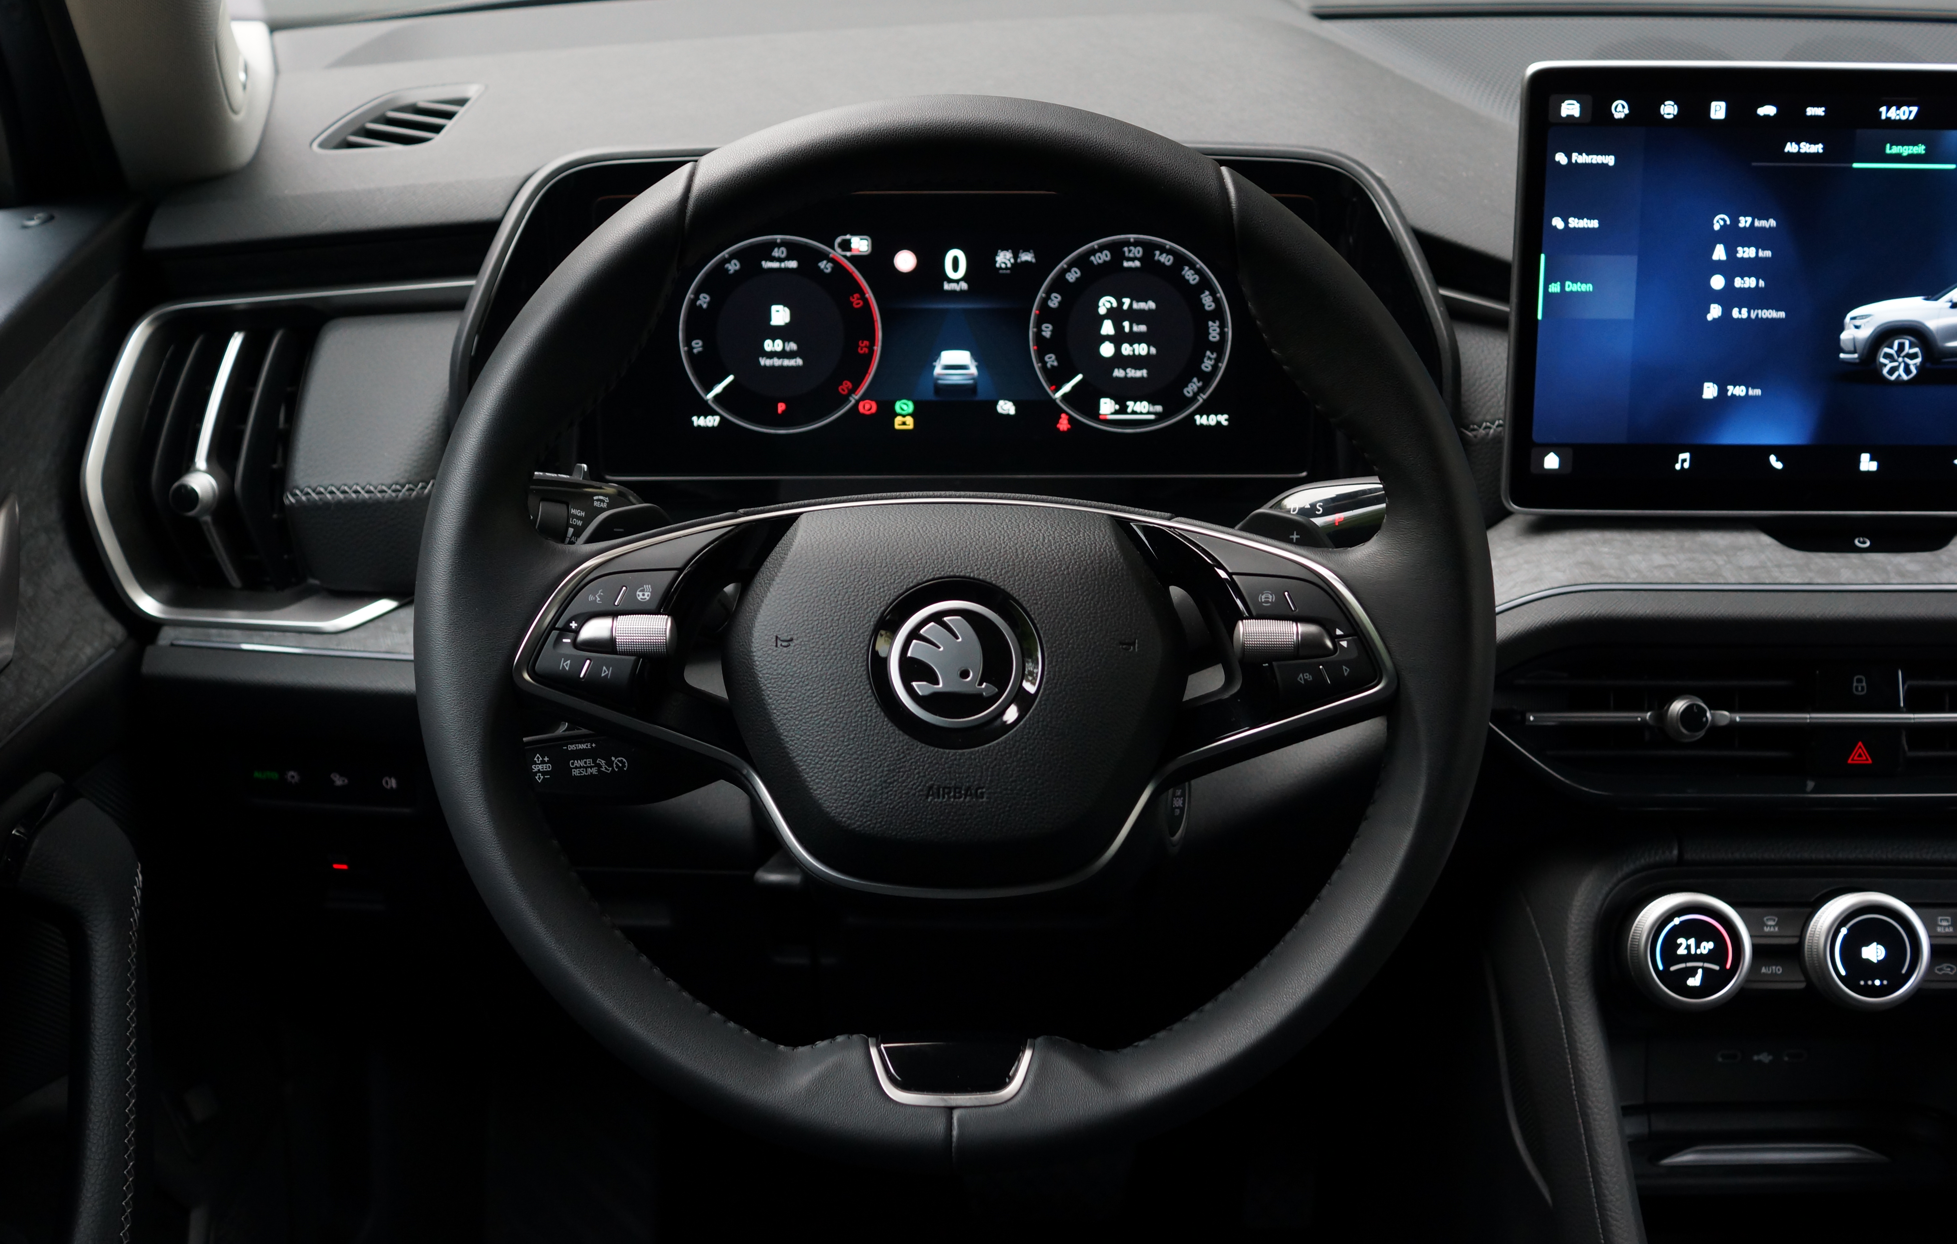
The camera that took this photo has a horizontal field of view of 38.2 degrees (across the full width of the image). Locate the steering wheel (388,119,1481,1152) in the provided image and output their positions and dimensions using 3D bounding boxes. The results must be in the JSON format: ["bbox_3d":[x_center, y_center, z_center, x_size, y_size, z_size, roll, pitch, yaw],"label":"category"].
[{"bbox_3d":[-0.008,0.003,0.990,0.370,0.369,0.085,0,-2,0],"label":"steering wheel"}]

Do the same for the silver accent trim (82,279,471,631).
[{"bbox_3d":[-0.285,-0.067,1.155,0.155,0.125,0.070,0,22,0],"label":"silver accent trim"}]

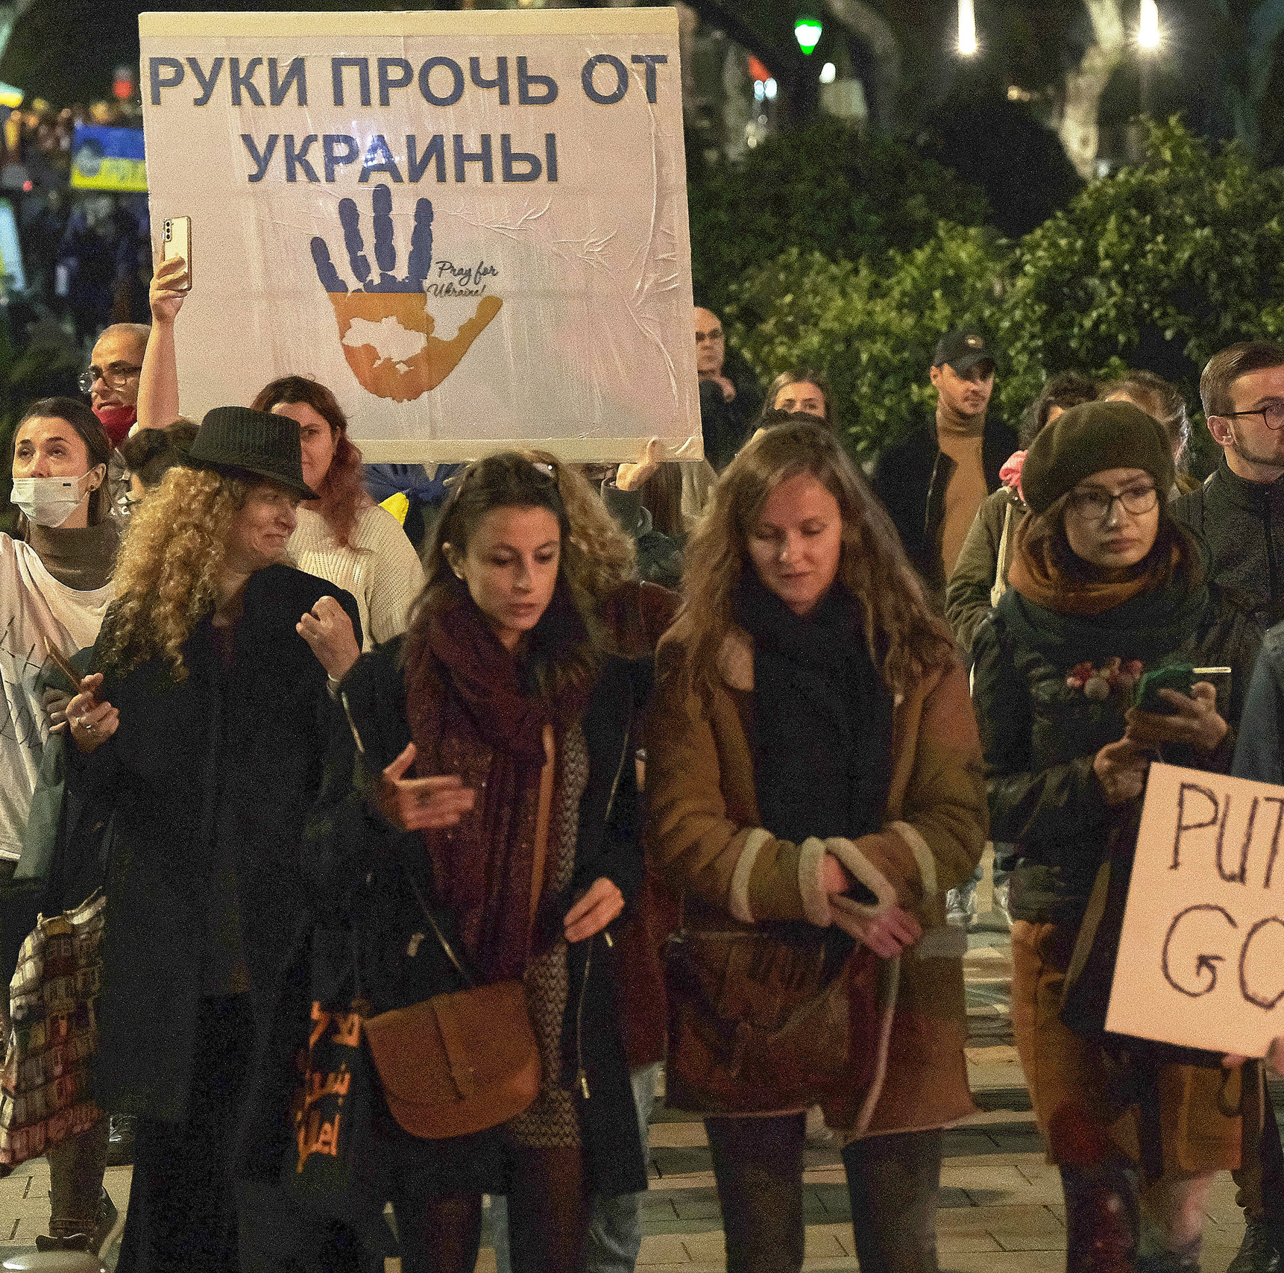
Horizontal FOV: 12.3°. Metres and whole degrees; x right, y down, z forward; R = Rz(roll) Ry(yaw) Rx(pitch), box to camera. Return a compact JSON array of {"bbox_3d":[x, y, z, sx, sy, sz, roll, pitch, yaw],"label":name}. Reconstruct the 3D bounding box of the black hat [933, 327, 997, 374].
[{"bbox_3d":[0.928,-0.820,17.150,0.180,0.135,0.260,-1,3,-27],"label":"black hat"}]

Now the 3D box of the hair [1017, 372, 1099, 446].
[{"bbox_3d":[0.979,-0.507,13.800,0.240,0.250,0.230,0,3,-9],"label":"hair"}]

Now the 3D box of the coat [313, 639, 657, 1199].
[{"bbox_3d":[-0.200,0.364,7.700,0.440,0.740,0.330,-1,4,-14],"label":"coat"}]

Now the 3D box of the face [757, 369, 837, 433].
[{"bbox_3d":[0.443,-0.643,16.700,0.190,0.220,0.190,0,3,2],"label":"face"}]

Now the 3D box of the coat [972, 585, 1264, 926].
[{"bbox_3d":[0.690,0.170,8.650,0.440,0.520,0.360,0,3,0],"label":"coat"}]

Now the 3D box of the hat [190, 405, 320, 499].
[{"bbox_3d":[-0.621,-0.290,9.400,0.245,0.122,0.215,21,12,26],"label":"hat"}]

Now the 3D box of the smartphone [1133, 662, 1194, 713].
[{"bbox_3d":[0.722,0.080,8.250,0.075,0.140,0.012,6,36,-11],"label":"smartphone"}]

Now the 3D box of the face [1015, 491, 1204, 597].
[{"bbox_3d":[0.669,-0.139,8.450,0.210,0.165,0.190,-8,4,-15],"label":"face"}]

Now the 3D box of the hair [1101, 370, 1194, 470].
[{"bbox_3d":[1.127,-0.479,13.300,0.220,0.270,0.230,2,4,30],"label":"hair"}]

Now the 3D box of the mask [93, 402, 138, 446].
[{"bbox_3d":[-1.112,-0.451,12.600,0.130,0.100,0.100,2,3,36],"label":"mask"}]

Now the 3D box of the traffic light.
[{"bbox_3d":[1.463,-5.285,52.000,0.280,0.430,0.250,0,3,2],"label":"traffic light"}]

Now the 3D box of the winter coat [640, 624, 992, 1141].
[{"bbox_3d":[0.237,0.328,8.050,0.460,0.700,0.370,0,3,3],"label":"winter coat"}]

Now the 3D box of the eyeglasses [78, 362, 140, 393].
[{"bbox_3d":[-1.112,-0.549,12.600,0.140,0.050,0.140,-6,1,38],"label":"eyeglasses"}]

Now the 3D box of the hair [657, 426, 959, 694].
[{"bbox_3d":[0.229,-0.105,8.100,0.390,0.380,0.280,0,3,8],"label":"hair"}]

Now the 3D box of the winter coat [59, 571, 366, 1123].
[{"bbox_3d":[-0.675,0.323,9.350,0.475,0.895,0.360,0,3,-5],"label":"winter coat"}]

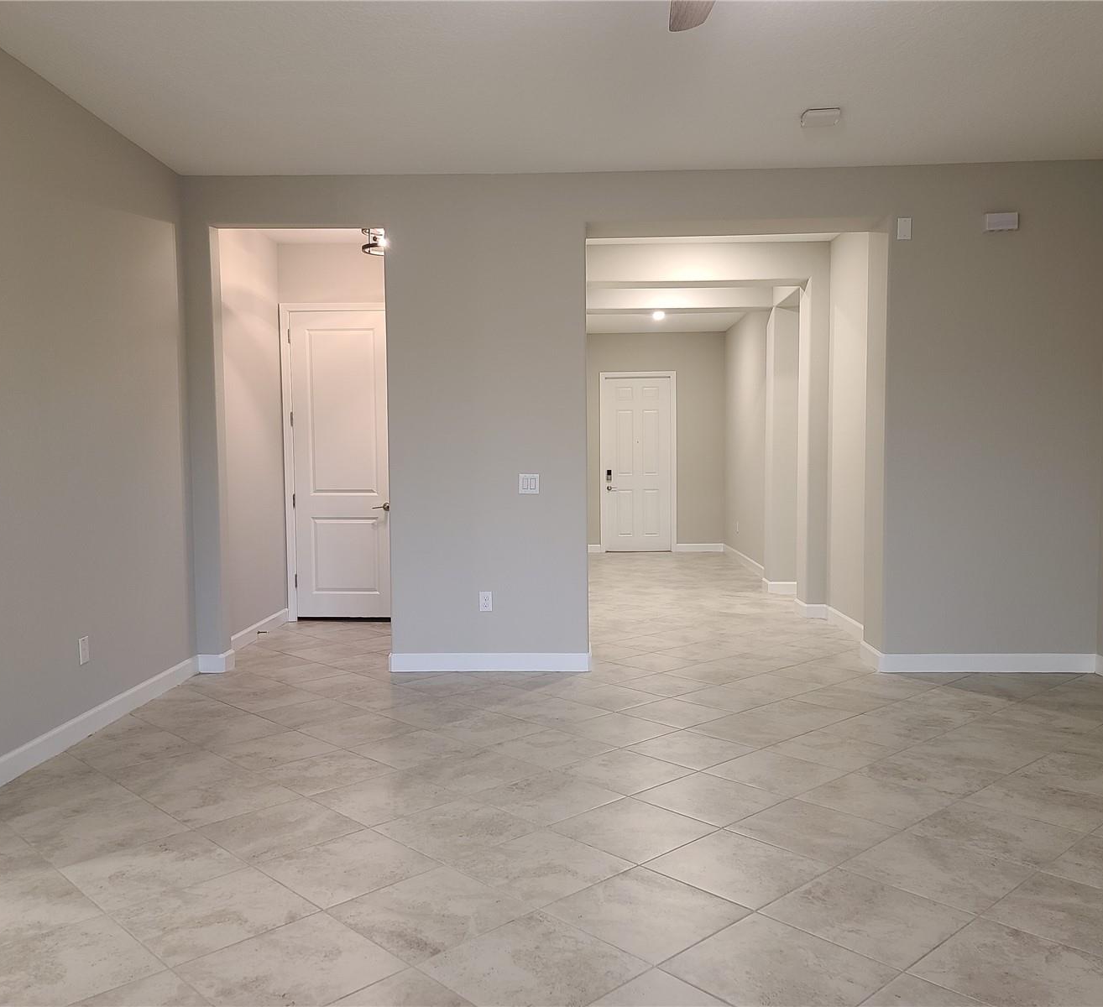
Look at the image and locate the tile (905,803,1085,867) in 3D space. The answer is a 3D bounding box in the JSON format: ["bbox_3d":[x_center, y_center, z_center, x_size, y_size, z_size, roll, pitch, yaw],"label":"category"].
[{"bbox_3d":[1.534,1.138,3.350,0.438,0.010,0.438,-3,4,-43],"label":"tile"}]

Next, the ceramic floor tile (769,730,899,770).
[{"bbox_3d":[1.252,1.096,4.292,0.438,0.010,0.438,-3,4,-43],"label":"ceramic floor tile"}]

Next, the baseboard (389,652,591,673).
[{"bbox_3d":[-0.383,0.990,6.018,1.252,0.115,0.015,0,3,2],"label":"baseboard"}]

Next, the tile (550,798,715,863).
[{"bbox_3d":[0.293,1.158,3.439,0.441,0.010,0.441,-3,4,-44],"label":"tile"}]

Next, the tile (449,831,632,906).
[{"bbox_3d":[-0.028,1.174,3.131,0.441,0.010,0.441,-3,4,-44],"label":"tile"}]

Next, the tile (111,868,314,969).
[{"bbox_3d":[-0.987,1.203,2.849,0.445,0.010,0.445,-3,4,-44],"label":"tile"}]

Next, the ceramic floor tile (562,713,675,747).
[{"bbox_3d":[0.322,1.105,4.718,0.445,0.010,0.445,-3,4,-44],"label":"ceramic floor tile"}]

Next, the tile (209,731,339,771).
[{"bbox_3d":[-1.269,1.133,4.438,0.445,0.010,0.445,-3,4,-44],"label":"tile"}]

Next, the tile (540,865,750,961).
[{"bbox_3d":[0.278,1.187,2.810,0.441,0.010,0.441,-3,4,-44],"label":"tile"}]

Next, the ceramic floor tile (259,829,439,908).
[{"bbox_3d":[-0.664,1.186,3.158,0.445,0.010,0.445,-3,4,-44],"label":"ceramic floor tile"}]

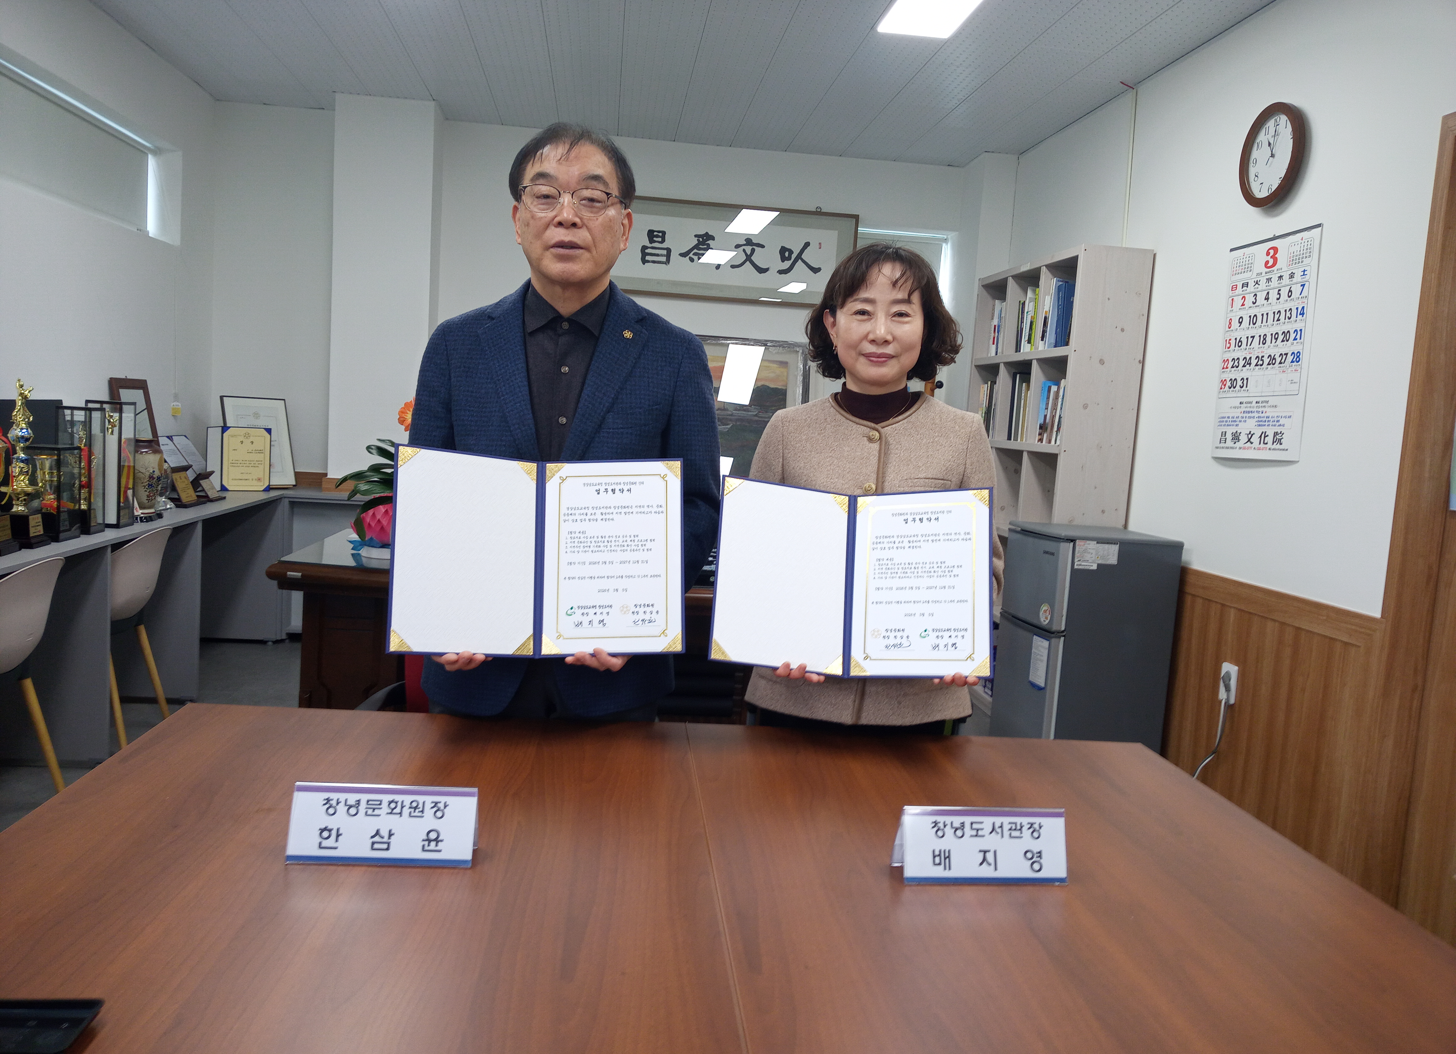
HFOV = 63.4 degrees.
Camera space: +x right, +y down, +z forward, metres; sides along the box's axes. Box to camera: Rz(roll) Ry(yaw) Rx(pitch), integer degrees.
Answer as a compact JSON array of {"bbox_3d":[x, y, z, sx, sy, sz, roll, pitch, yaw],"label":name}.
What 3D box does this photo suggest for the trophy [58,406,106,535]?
[{"bbox_3d":[-2.147,-0.188,3.908,0.108,0.416,0.108,3,5,-6],"label":"trophy"}]

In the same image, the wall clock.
[{"bbox_3d":[1.756,-1.203,3.819,0.040,0.330,0.330,3,5,-6],"label":"wall clock"}]

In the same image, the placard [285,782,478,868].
[{"bbox_3d":[-0.373,0.322,1.288,0.193,0.081,0.060,3,6,-7],"label":"placard"}]

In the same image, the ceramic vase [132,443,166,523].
[{"bbox_3d":[-2.136,-0.171,4.336,0.118,0.302,0.118,3,5,-6],"label":"ceramic vase"}]

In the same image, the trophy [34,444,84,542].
[{"bbox_3d":[-2.130,-0.105,3.713,0.108,0.293,0.134,3,5,-6],"label":"trophy"}]

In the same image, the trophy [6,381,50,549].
[{"bbox_3d":[-2.055,-0.185,3.417,0.130,0.477,0.130,3,6,-3],"label":"trophy"}]

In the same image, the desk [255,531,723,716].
[{"bbox_3d":[-0.429,0.488,3.814,1.800,0.760,0.970,3,5,-1],"label":"desk"}]

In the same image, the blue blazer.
[{"bbox_3d":[-0.274,-0.039,1.990,0.525,0.750,0.310,3,6,-7],"label":"blue blazer"}]

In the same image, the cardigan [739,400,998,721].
[{"bbox_3d":[0.252,0.062,2.015,0.450,0.580,0.300,4,5,1],"label":"cardigan"}]

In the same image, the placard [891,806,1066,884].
[{"bbox_3d":[0.298,0.370,1.385,0.198,0.082,0.056,3,5,-9],"label":"placard"}]

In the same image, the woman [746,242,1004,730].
[{"bbox_3d":[0.232,0.296,2.042,0.450,1.535,0.330,4,5,1],"label":"woman"}]

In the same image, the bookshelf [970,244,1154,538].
[{"bbox_3d":[1.396,-0.162,5.326,0.300,2.000,1.250,3,5,-6],"label":"bookshelf"}]

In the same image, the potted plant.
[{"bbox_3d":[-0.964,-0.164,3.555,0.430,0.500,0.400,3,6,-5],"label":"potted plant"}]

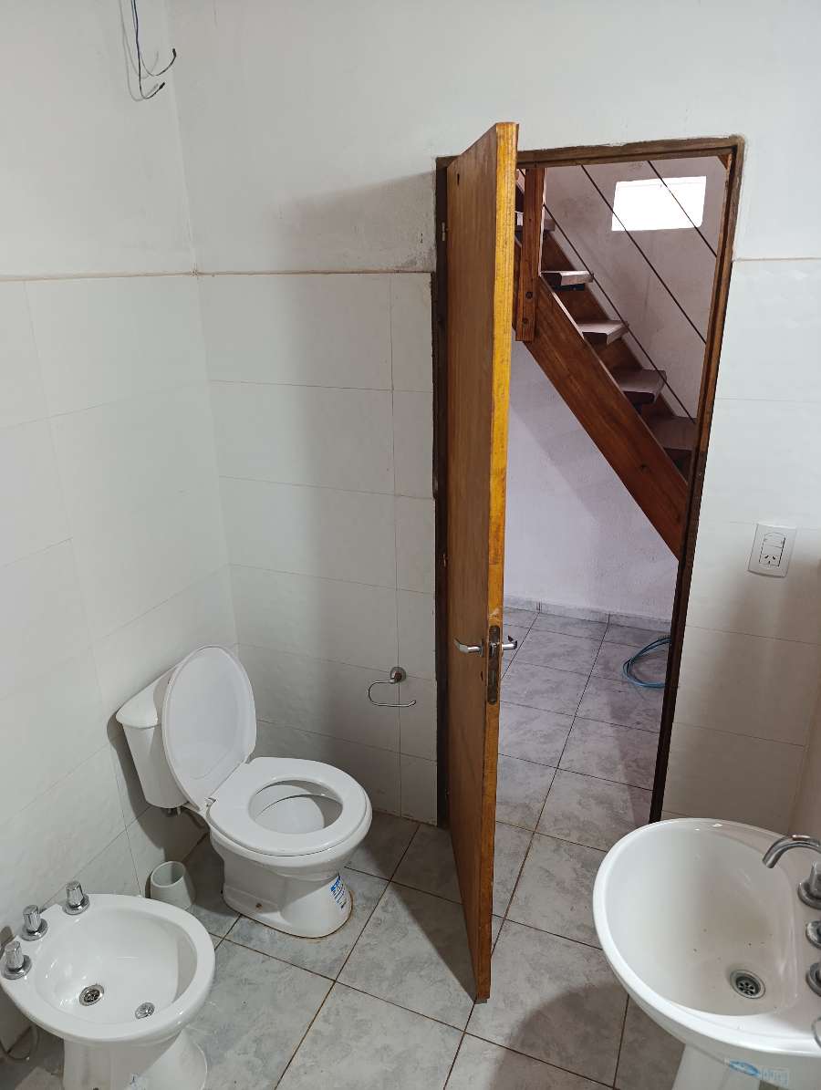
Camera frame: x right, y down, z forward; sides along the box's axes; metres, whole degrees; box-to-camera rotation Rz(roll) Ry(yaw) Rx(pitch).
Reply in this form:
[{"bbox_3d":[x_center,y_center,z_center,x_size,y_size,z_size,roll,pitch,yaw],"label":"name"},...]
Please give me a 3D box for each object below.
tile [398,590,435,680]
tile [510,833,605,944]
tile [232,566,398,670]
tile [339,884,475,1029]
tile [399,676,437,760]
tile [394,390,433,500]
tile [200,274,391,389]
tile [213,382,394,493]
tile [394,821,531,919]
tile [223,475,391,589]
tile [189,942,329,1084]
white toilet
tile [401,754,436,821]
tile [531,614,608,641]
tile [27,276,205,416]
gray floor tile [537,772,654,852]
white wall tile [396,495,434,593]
[{"bbox_3d":[0.020,0.280,2.250,0.122,0.298,0.010,7,22,21],"label":"tile"},{"bbox_3d":[0.515,1.054,2.212,0.363,0.010,0.368,7,22,21],"label":"tile"},{"bbox_3d":[-0.316,0.238,2.369,0.604,0.298,0.010,7,22,20],"label":"tile"},{"bbox_3d":[0.041,1.127,2.021,0.361,0.010,0.361,7,22,21],"label":"tile"},{"bbox_3d":[0.024,0.559,2.354,0.122,0.298,0.010,7,22,21],"label":"tile"},{"bbox_3d":[0.011,-0.286,2.033,0.122,0.298,0.010,7,21,20],"label":"tile"},{"bbox_3d":[-0.335,-0.605,2.056,0.607,0.298,0.010,7,21,20],"label":"tile"},{"bbox_3d":[-0.330,-0.323,2.171,0.608,0.298,0.010,7,22,21],"label":"tile"},{"bbox_3d":[0.181,1.007,2.337,0.361,0.010,0.361,7,22,21],"label":"tile"},{"bbox_3d":[-0.320,-0.042,2.266,0.604,0.298,0.010,7,22,20],"label":"tile"},{"bbox_3d":[-0.438,1.205,1.839,0.363,0.010,0.368,7,22,21],"label":"tile"},{"bbox_3d":[-0.402,0.691,2.061,0.650,0.800,0.420,8,22,23],"label":"white toilet"},{"bbox_3d":[0.032,0.819,2.437,0.120,0.267,0.010,7,21,20],"label":"tile"},{"bbox_3d":[0.848,0.440,3.830,0.360,0.010,0.200,7,22,22],"label":"tile"},{"bbox_3d":[-0.726,-0.534,1.891,0.010,0.295,0.617,7,22,20],"label":"tile"},{"bbox_3d":[0.655,0.931,2.522,0.361,0.010,0.361,7,22,21],"label":"gray floor tile"},{"bbox_3d":[0.018,-0.006,2.134,0.126,0.298,0.010,7,21,20],"label":"white wall tile"}]

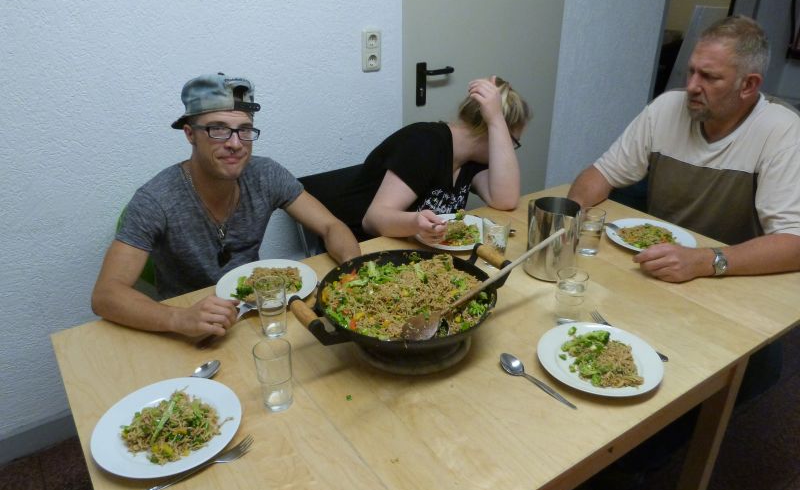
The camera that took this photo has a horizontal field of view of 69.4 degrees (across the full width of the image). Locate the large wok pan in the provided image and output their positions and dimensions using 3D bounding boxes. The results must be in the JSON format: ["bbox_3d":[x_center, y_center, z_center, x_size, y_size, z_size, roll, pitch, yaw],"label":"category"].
[{"bbox_3d":[0.016,0.123,1.219,0.490,0.140,0.375,-15,30,-28],"label":"large wok pan"}]

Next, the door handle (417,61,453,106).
[{"bbox_3d":[0.143,-0.640,2.311,0.145,0.171,0.065,-17,30,-31],"label":"door handle"}]

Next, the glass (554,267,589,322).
[{"bbox_3d":[0.389,0.119,1.321,0.068,0.118,0.068,0,25,0],"label":"glass"}]

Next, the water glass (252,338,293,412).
[{"bbox_3d":[-0.224,0.236,1.041,0.064,0.122,0.064,0,26,0],"label":"water glass"}]

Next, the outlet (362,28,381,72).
[{"bbox_3d":[-0.106,-0.726,2.160,0.081,0.151,0.016,-17,30,-31],"label":"outlet"}]

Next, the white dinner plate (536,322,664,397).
[{"bbox_3d":[0.407,0.235,1.185,0.248,0.024,0.248,0,25,0],"label":"white dinner plate"}]

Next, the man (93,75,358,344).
[{"bbox_3d":[-0.452,0.196,1.542,0.640,1.240,0.700,-17,30,-31],"label":"man"}]

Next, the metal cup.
[{"bbox_3d":[0.392,-0.019,1.494,0.134,0.184,0.160,-13,28,-24],"label":"metal cup"}]

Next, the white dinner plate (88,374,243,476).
[{"bbox_3d":[-0.402,0.317,1.012,0.248,0.024,0.248,0,25,0],"label":"white dinner plate"}]

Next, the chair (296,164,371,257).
[{"bbox_3d":[-0.019,0.174,2.068,0.500,0.820,0.560,-17,30,-31],"label":"chair"}]

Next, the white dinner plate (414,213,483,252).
[{"bbox_3d":[0.160,-0.030,1.702,0.242,0.024,0.242,0,26,0],"label":"white dinner plate"}]

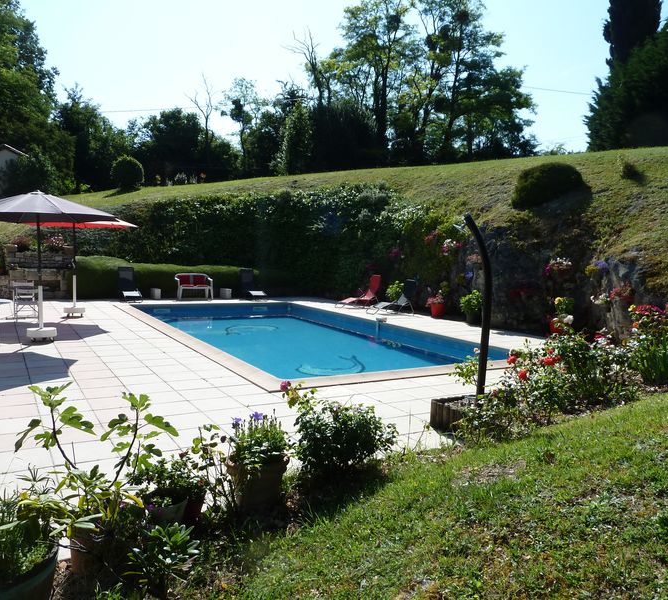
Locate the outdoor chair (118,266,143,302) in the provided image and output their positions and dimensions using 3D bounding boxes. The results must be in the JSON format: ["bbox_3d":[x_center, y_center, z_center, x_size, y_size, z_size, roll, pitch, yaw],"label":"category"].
[{"bbox_3d":[-6.192,-0.455,17.619,0.580,0.980,1.200,-1,6,-31],"label":"outdoor chair"}]

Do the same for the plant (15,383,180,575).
[{"bbox_3d":[-1.243,0.940,3.149,0.850,1.040,0.750,0,5,-22],"label":"plant"}]

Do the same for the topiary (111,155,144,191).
[{"bbox_3d":[-8.470,-5.217,23.700,1.400,1.450,1.400,0,5,-20],"label":"topiary"}]

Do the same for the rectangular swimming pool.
[{"bbox_3d":[-1.069,0.976,13.330,5.000,0.800,10.000,-1,6,-31],"label":"rectangular swimming pool"}]

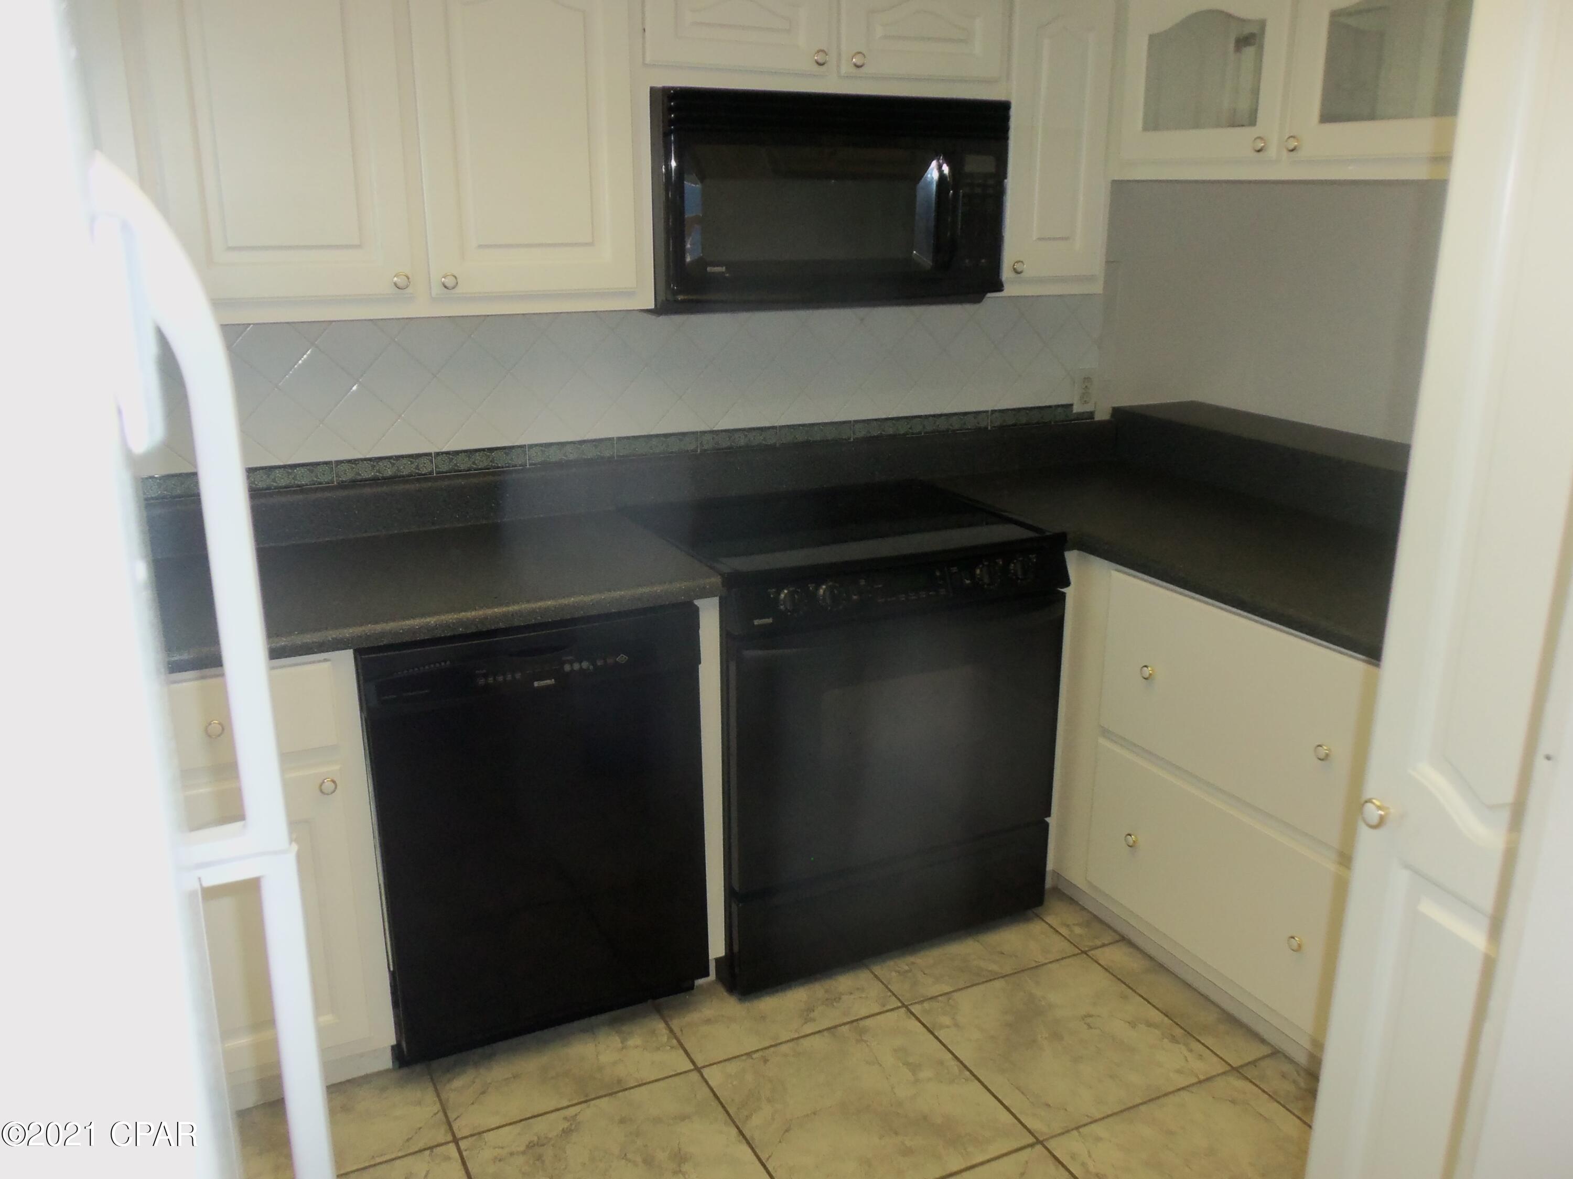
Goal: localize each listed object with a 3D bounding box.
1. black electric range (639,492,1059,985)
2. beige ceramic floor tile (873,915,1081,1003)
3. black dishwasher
[{"bbox_3d":[0.108,0.286,2.845,0.762,0.905,0.640,-8,18,-25],"label":"black electric range"},{"bbox_3d":[0.345,0.771,2.881,0.447,0.010,0.440,-8,18,-25],"label":"beige ceramic floor tile"},{"bbox_3d":[-0.554,0.405,2.565,0.605,0.852,0.600,-8,18,-25],"label":"black dishwasher"}]

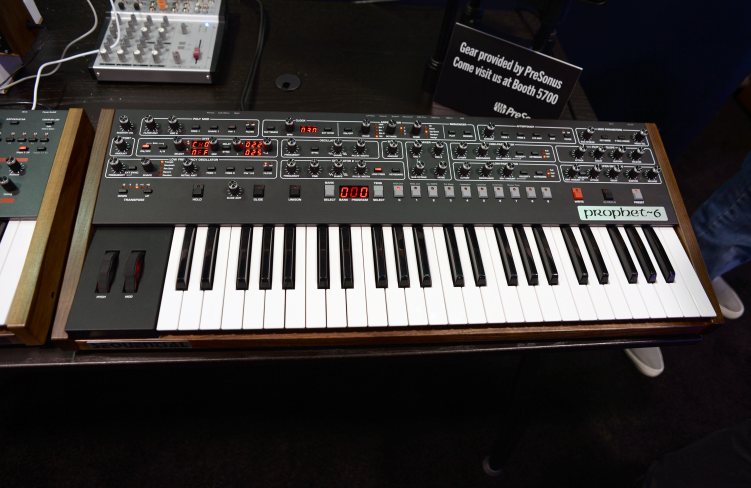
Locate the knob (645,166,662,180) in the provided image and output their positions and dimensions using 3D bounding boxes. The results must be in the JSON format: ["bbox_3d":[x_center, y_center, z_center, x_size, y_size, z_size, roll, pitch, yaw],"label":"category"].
[{"bbox_3d":[0.399,-0.103,0.717,0.013,0.016,0.013,0,65,-7],"label":"knob"}]

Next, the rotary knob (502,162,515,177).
[{"bbox_3d":[0.184,-0.103,0.688,0.012,0.015,0.012,0,65,-7],"label":"rotary knob"}]

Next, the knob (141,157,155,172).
[{"bbox_3d":[-0.289,-0.101,0.632,0.013,0.015,0.013,0,64,-7],"label":"knob"}]

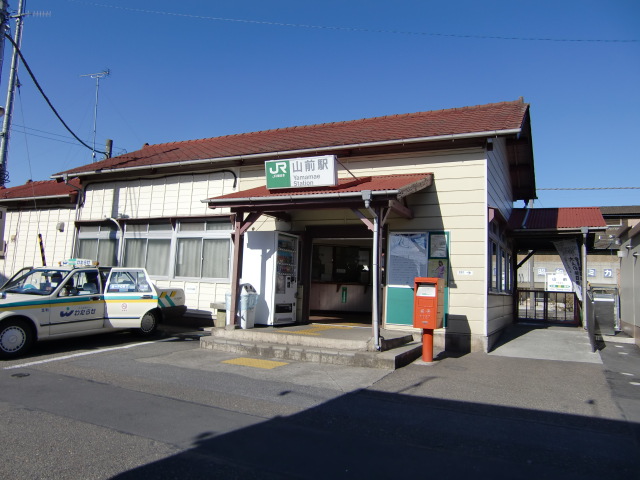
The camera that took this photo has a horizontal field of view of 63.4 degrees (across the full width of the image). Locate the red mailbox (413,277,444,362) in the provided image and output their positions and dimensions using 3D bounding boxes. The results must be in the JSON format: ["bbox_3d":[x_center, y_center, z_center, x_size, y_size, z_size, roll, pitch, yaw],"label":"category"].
[{"bbox_3d":[1.730,1.268,8.198,0.380,1.290,0.450,0,-5,25],"label":"red mailbox"}]

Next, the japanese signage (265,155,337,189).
[{"bbox_3d":[-0.309,-1.116,8.746,1.320,0.500,0.160,0,-5,25],"label":"japanese signage"}]

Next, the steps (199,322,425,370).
[{"bbox_3d":[0.019,1.772,9.207,3.450,0.340,2.400,0,-5,25],"label":"steps"}]

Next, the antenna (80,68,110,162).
[{"bbox_3d":[-7.698,-4.180,17.701,0.920,3.340,0.420,0,-5,20],"label":"antenna"}]

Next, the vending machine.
[{"bbox_3d":[-1.025,0.799,10.844,0.750,1.845,1.000,0,-5,25],"label":"vending machine"}]

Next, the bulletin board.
[{"bbox_3d":[1.829,0.730,9.757,1.190,1.800,0.080,0,-5,25],"label":"bulletin board"}]

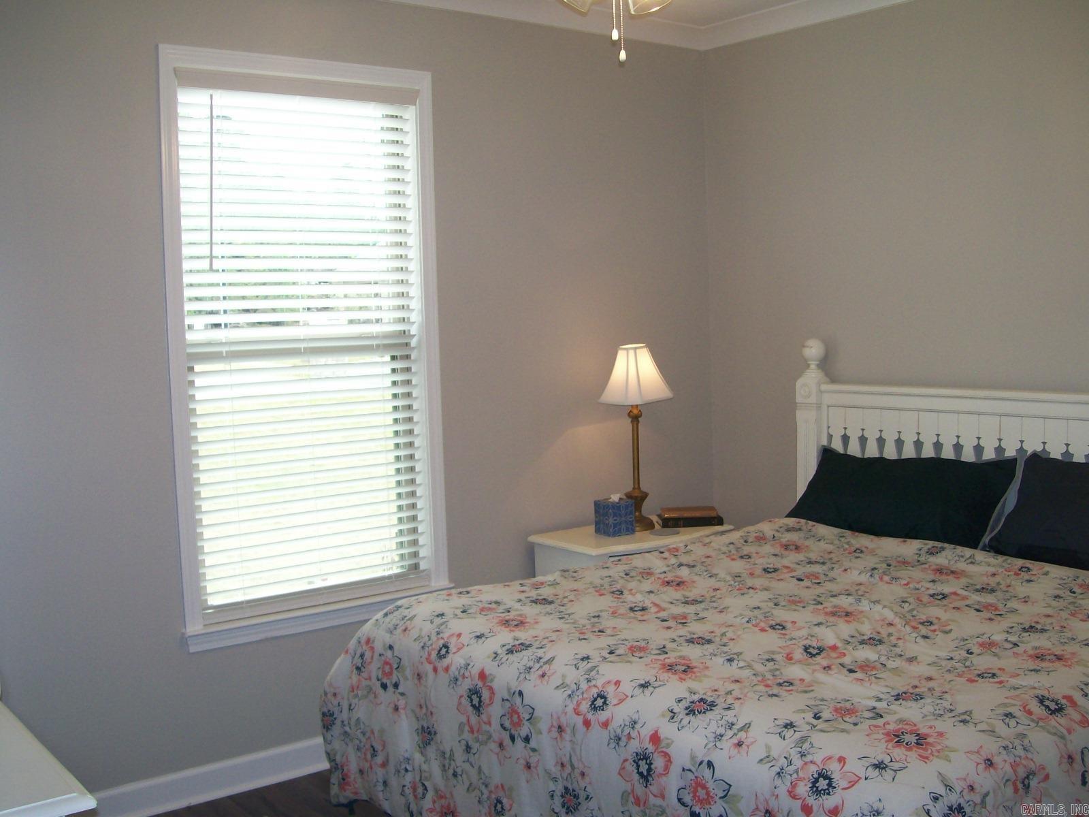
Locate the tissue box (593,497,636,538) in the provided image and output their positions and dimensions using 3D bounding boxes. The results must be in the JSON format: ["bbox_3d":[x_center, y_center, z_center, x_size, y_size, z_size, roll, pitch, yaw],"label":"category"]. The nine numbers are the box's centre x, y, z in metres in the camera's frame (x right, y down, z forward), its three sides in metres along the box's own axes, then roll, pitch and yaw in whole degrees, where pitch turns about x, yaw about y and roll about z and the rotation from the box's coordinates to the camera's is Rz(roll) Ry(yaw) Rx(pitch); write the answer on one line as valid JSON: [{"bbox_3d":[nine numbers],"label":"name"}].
[{"bbox_3d":[0.264,0.405,4.233,0.107,0.134,0.105,-5,6,-33],"label":"tissue box"}]

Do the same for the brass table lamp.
[{"bbox_3d":[0.353,0.111,4.299,0.232,0.703,0.232,-2,5,0],"label":"brass table lamp"}]

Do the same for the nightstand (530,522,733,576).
[{"bbox_3d":[0.345,0.817,4.314,0.708,0.705,0.400,-5,6,-37],"label":"nightstand"}]

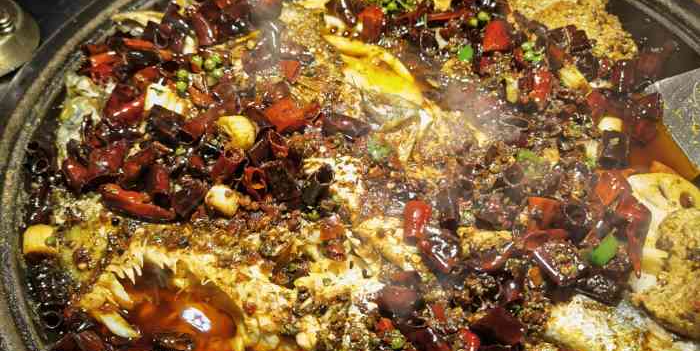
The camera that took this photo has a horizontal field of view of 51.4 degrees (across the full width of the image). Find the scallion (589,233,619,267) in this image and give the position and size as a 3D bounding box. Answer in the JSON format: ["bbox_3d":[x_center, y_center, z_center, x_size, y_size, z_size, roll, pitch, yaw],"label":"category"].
[{"bbox_3d":[0.120,0.035,0.342,0.009,0.005,0.015,36,60,26],"label":"scallion"}]

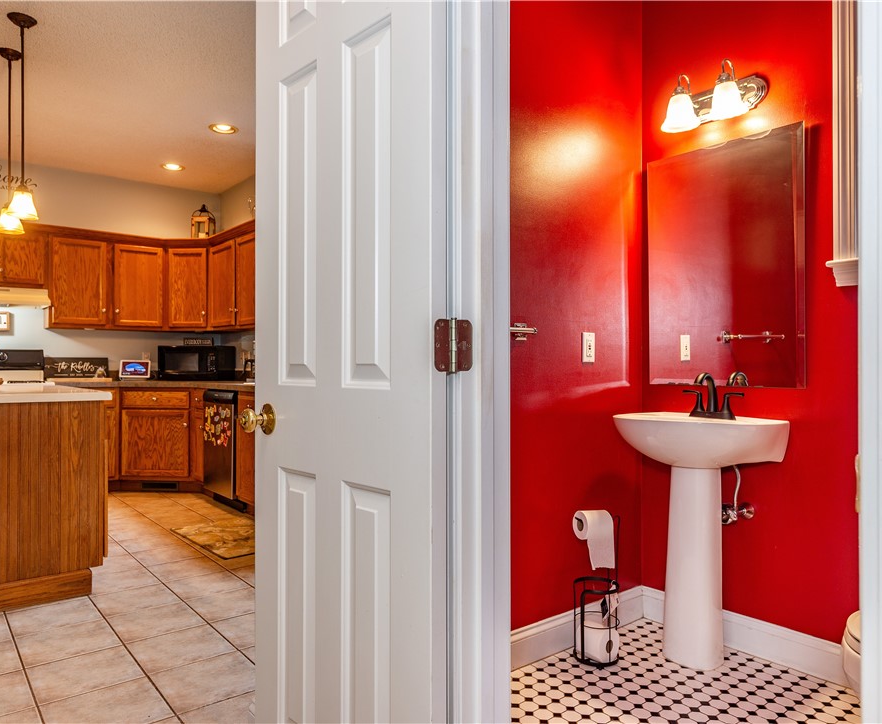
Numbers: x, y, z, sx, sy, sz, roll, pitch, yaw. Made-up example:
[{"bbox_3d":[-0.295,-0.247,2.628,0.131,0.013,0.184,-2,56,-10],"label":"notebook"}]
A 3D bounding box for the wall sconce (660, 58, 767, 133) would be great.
[{"bbox_3d":[0.976,-0.983,2.430,0.222,0.200,0.330,0,0,-39],"label":"wall sconce"}]

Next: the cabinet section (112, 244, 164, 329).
[{"bbox_3d":[-2.727,-0.647,5.912,0.441,0.748,0.326,0,0,-38],"label":"cabinet section"}]

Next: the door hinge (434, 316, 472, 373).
[{"bbox_3d":[0.022,-0.026,1.131,0.086,0.090,0.014,0,0,-44],"label":"door hinge"}]

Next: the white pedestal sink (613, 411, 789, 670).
[{"bbox_3d":[0.917,0.640,2.383,0.378,0.861,0.500,0,0,-39],"label":"white pedestal sink"}]

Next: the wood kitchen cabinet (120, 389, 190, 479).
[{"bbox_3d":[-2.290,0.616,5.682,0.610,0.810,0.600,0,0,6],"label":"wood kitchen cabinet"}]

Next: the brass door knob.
[{"bbox_3d":[-0.406,0.126,1.447,0.066,0.068,0.068,0,-1,-43],"label":"brass door knob"}]

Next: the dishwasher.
[{"bbox_3d":[-1.408,0.642,5.077,0.600,0.870,0.600,0,-1,-38],"label":"dishwasher"}]

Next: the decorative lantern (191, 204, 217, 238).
[{"bbox_3d":[-2.167,-1.256,6.084,0.160,0.370,0.160,0,0,6],"label":"decorative lantern"}]

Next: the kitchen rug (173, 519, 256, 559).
[{"bbox_3d":[-1.250,1.062,4.066,0.500,0.014,0.850,0,-1,-41],"label":"kitchen rug"}]

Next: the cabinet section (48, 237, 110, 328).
[{"bbox_3d":[-3.086,-0.646,5.628,0.450,0.757,0.326,0,0,-38],"label":"cabinet section"}]

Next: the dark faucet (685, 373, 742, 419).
[{"bbox_3d":[0.971,0.125,2.423,0.165,0.168,0.225,0,0,-39],"label":"dark faucet"}]

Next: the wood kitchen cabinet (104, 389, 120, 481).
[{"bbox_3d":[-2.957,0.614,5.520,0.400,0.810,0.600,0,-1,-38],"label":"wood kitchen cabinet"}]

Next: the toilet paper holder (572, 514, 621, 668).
[{"bbox_3d":[0.560,0.803,2.386,0.170,0.510,0.170,0,0,0],"label":"toilet paper holder"}]

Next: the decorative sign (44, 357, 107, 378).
[{"bbox_3d":[-3.158,0.067,5.758,0.499,0.209,0.025,0,0,-39],"label":"decorative sign"}]

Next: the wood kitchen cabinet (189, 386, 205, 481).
[{"bbox_3d":[-1.711,0.614,5.469,0.600,0.810,0.230,0,-1,-38],"label":"wood kitchen cabinet"}]

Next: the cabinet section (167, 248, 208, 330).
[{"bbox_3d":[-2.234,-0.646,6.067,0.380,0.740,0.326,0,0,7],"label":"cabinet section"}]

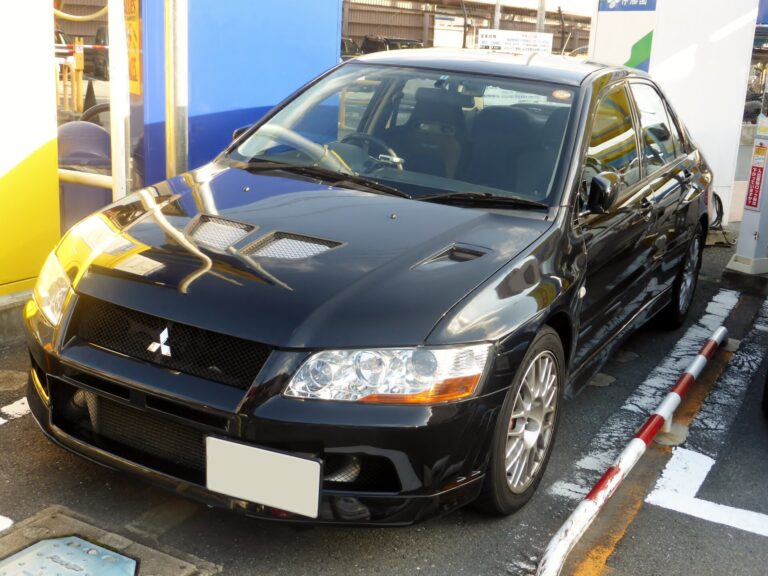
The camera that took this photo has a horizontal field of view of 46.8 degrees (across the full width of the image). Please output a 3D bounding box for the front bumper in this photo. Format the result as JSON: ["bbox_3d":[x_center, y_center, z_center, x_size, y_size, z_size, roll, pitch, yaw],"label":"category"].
[{"bbox_3d":[-0.565,0.301,2.693,1.740,0.480,0.570,13,17,27],"label":"front bumper"}]

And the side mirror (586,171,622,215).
[{"bbox_3d":[0.802,-0.351,3.210,0.160,0.160,0.160,13,17,27],"label":"side mirror"}]

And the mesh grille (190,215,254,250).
[{"bbox_3d":[-0.553,-0.168,2.856,0.260,0.050,0.220,13,29,27],"label":"mesh grille"}]

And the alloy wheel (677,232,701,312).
[{"bbox_3d":[1.674,-0.089,5.123,0.190,0.470,0.470,13,17,27],"label":"alloy wheel"}]

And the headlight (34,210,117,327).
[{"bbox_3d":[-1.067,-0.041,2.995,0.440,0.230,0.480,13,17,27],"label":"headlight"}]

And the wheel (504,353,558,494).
[{"bbox_3d":[0.399,0.414,2.884,0.190,0.470,0.470,13,17,27],"label":"wheel"}]

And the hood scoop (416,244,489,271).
[{"bbox_3d":[0.202,-0.068,2.607,0.150,0.050,0.220,13,29,27],"label":"hood scoop"}]

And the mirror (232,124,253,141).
[{"bbox_3d":[-0.642,-0.679,3.982,0.160,0.150,0.150,13,17,27],"label":"mirror"}]

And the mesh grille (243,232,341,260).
[{"bbox_3d":[-0.283,-0.108,2.716,0.270,0.050,0.210,13,29,27],"label":"mesh grille"}]

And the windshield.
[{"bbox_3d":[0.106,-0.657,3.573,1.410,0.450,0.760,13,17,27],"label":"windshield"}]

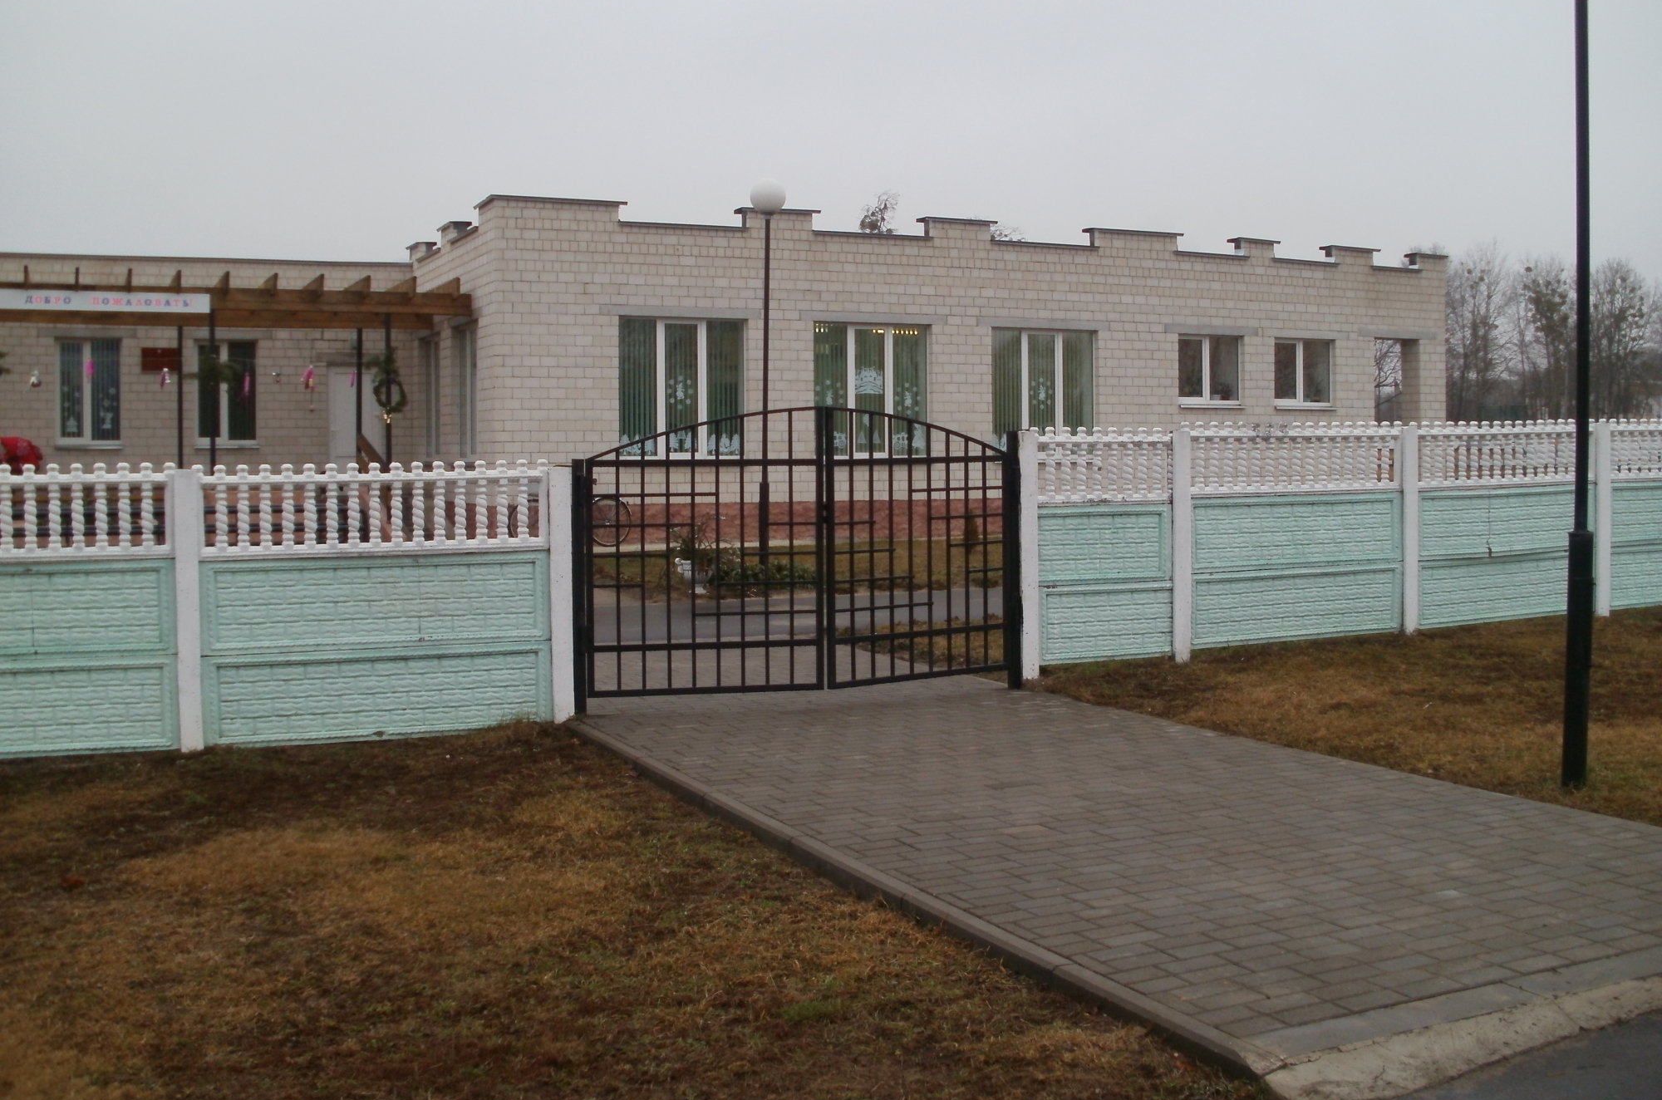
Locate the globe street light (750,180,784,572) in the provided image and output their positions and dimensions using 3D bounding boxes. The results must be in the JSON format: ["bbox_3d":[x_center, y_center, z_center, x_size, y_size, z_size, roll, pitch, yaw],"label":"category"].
[{"bbox_3d":[-0.735,-1.965,19.700,0.400,4.500,0.400,0,1,0],"label":"globe street light"}]

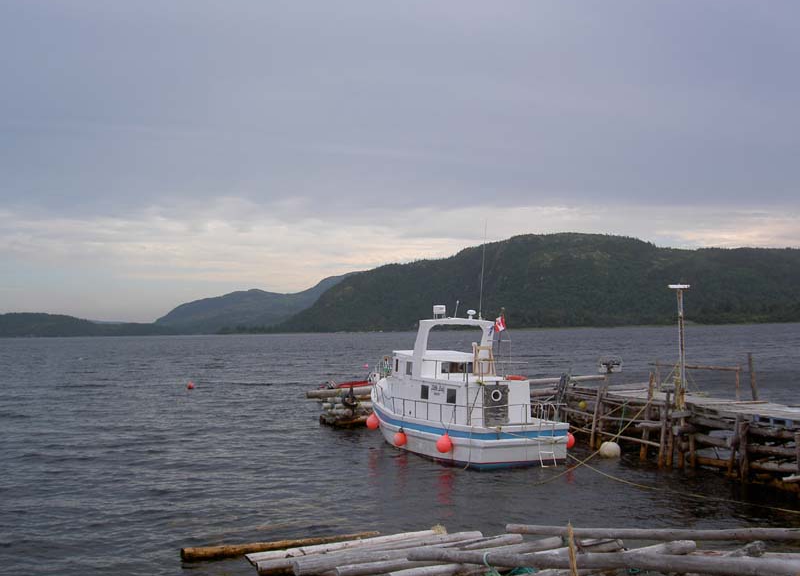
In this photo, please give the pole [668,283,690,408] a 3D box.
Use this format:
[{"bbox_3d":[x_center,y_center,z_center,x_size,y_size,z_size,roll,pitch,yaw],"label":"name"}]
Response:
[{"bbox_3d":[8.029,1.716,26.054,0.560,3.606,0.280,-1,-3,0],"label":"pole"}]

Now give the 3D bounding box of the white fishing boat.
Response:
[{"bbox_3d":[1.327,3.177,31.371,3.690,4.879,10.374,0,-3,-28],"label":"white fishing boat"}]

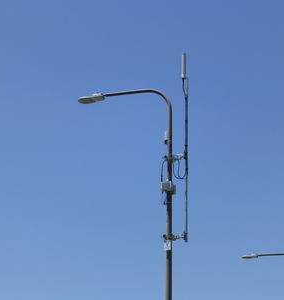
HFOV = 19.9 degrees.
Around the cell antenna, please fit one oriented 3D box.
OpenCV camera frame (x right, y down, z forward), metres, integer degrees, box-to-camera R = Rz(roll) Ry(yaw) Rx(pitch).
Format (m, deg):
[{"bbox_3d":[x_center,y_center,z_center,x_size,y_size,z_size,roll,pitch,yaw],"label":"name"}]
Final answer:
[{"bbox_3d":[1.057,-0.153,19.300,0.150,4.833,0.120,-5,-22,18],"label":"cell antenna"}]

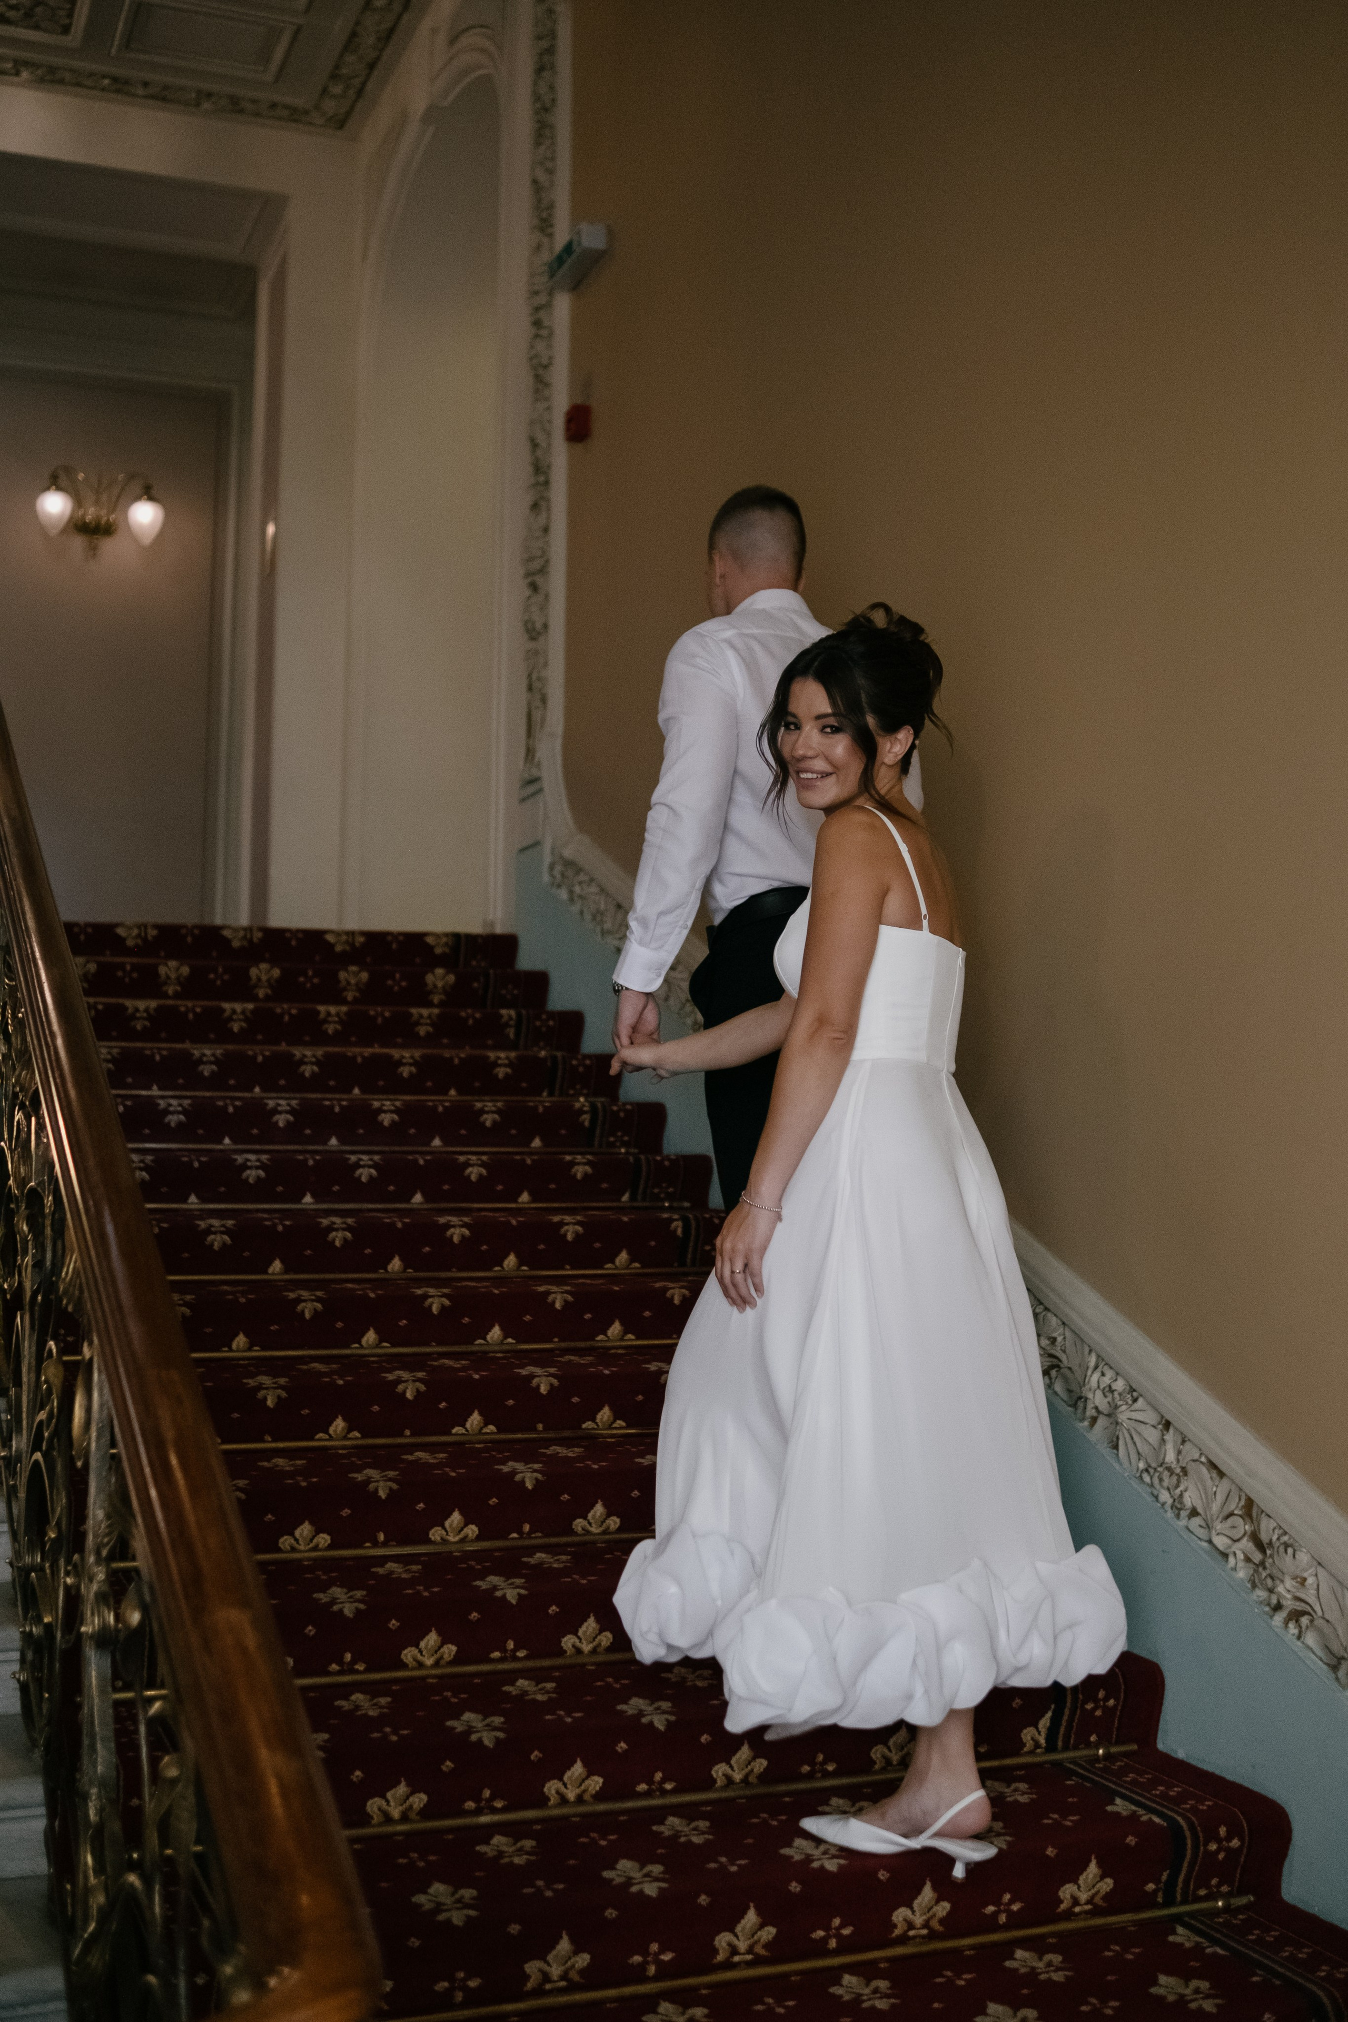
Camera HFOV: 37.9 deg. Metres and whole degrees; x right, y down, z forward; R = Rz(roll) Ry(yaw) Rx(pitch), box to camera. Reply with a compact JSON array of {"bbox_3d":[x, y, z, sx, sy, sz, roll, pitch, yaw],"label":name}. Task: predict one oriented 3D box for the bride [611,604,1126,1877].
[{"bbox_3d":[0.237,0.301,2.860,0.770,1.760,0.630,-2,-5,30],"label":"bride"}]

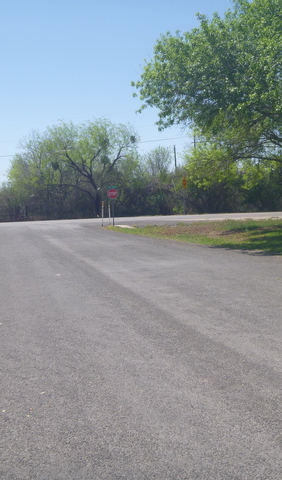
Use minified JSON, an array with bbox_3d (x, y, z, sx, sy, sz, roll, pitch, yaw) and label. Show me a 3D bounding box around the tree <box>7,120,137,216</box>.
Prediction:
[{"bbox_3d":[-7.494,-8.049,78.000,13.600,10.700,12.000,-2,3,-5],"label":"tree"}]

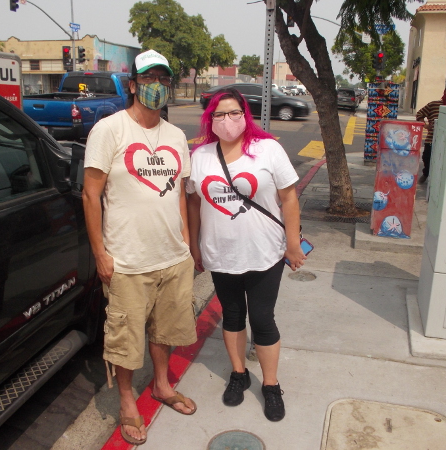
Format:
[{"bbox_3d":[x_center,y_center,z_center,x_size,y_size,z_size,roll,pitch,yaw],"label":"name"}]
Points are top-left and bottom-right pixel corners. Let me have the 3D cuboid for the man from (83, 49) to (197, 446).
[{"bbox_3d":[-0.367,0.120,2.378,0.540,1.800,0.400,-7,17,-26],"label":"man"}]

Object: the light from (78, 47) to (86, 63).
[{"bbox_3d":[-10.133,-12.210,36.000,0.420,1.050,0.400,5,16,15],"label":"light"}]

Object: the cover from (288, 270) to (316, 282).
[{"bbox_3d":[0.716,0.475,4.587,0.270,0.020,0.270,1,15,0],"label":"cover"}]

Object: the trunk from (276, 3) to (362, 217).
[{"bbox_3d":[1.359,-1.485,6.585,1.200,2.750,0.550,1,15,0],"label":"trunk"}]

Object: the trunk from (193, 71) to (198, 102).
[{"bbox_3d":[-3.063,-15.406,56.000,0.320,3.500,0.320,5,16,15],"label":"trunk"}]

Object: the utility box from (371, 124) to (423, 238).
[{"bbox_3d":[1.913,-0.502,5.513,0.420,1.240,0.340,5,16,15],"label":"utility box"}]

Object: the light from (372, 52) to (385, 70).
[{"bbox_3d":[9.477,-9.920,30.500,0.450,1.080,0.420,5,16,15],"label":"light"}]

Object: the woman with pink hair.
[{"bbox_3d":[0.132,0.157,2.562,0.580,1.650,0.420,4,16,12],"label":"woman with pink hair"}]

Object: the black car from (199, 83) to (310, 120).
[{"bbox_3d":[1.366,-5.356,21.800,4.600,1.460,1.780,5,16,15],"label":"black car"}]

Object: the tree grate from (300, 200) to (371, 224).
[{"bbox_3d":[1.710,-0.168,6.986,1.220,0.030,1.220,5,16,15],"label":"tree grate"}]

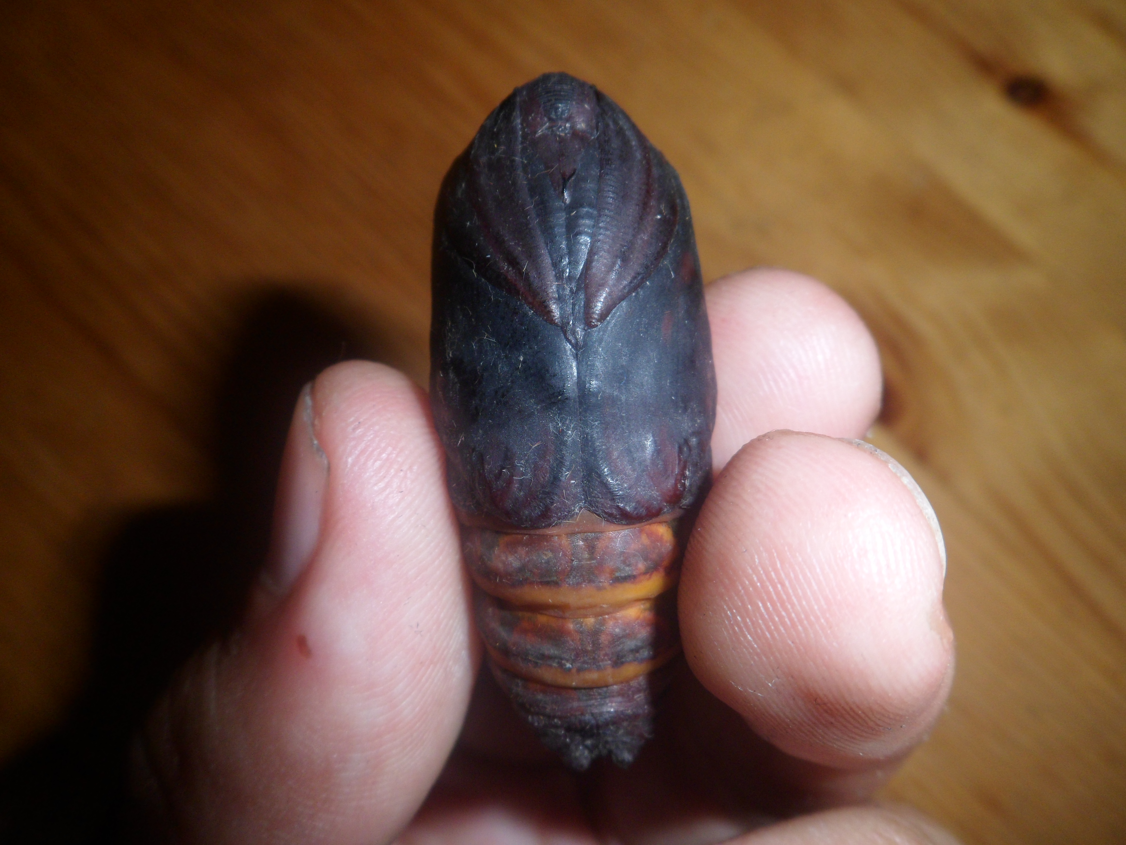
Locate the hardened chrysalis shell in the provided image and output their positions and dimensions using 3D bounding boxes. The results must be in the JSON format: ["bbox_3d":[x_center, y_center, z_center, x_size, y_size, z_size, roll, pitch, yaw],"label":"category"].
[{"bbox_3d":[0.001,0.000,0.058,0.018,0.018,0.046,-3,95,1],"label":"hardened chrysalis shell"}]

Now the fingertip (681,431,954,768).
[{"bbox_3d":[0.015,0.011,0.054,0.015,0.022,0.018,-27,64,-7],"label":"fingertip"}]

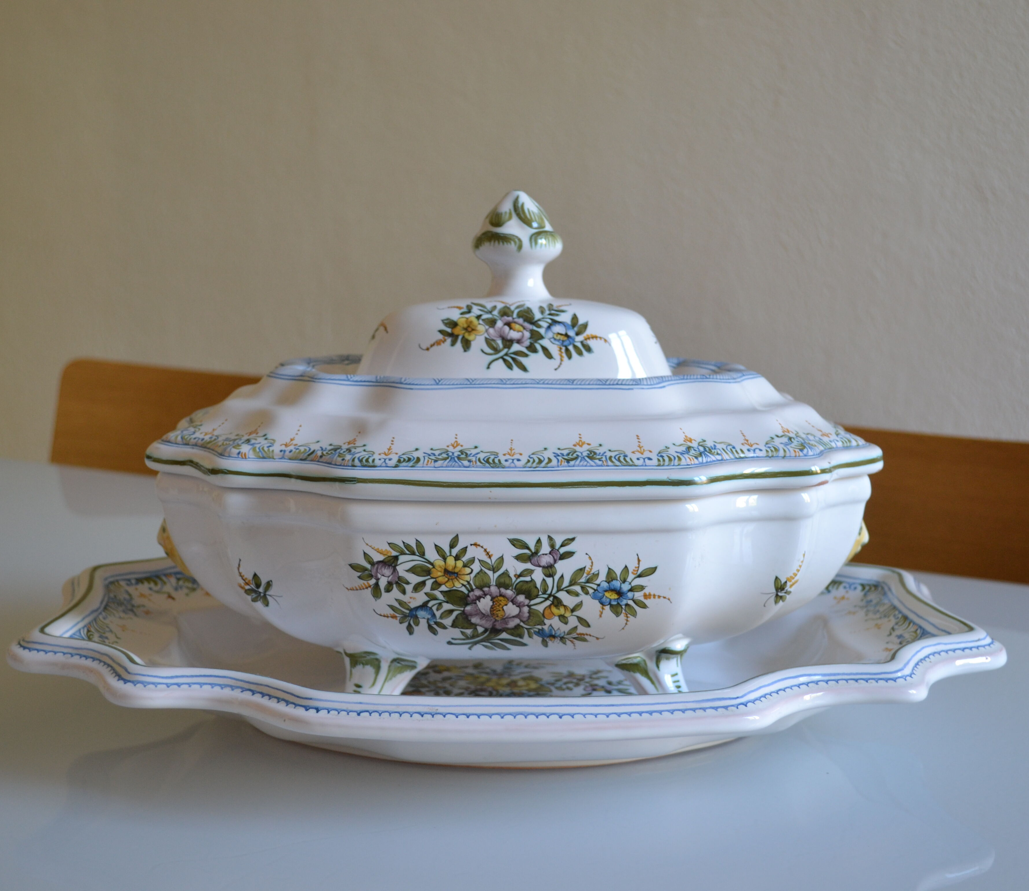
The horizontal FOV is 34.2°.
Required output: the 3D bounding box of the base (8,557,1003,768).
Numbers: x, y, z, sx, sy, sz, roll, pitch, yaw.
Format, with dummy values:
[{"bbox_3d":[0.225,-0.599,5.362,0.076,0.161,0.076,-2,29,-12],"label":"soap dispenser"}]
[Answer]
[{"bbox_3d":[-0.003,0.098,0.831,0.455,0.048,0.360,0,8,-1],"label":"base"}]

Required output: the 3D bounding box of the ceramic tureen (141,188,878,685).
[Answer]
[{"bbox_3d":[0.001,-0.004,0.816,0.343,0.238,0.238,0,8,-1],"label":"ceramic tureen"}]

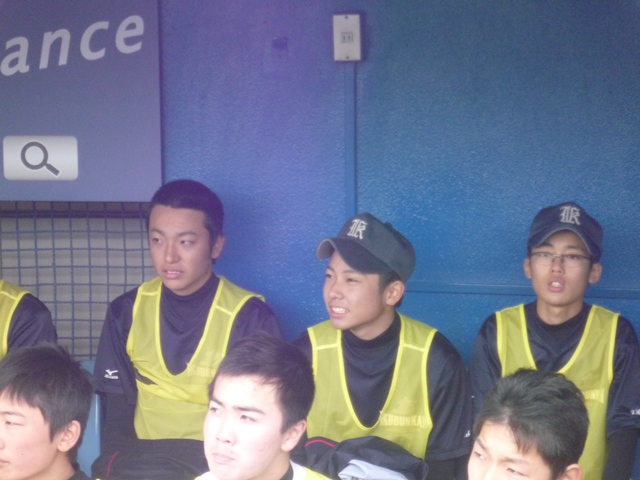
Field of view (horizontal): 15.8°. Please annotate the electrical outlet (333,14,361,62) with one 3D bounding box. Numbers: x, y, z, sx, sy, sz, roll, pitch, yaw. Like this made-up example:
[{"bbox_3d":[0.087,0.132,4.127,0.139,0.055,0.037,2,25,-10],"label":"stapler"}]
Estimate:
[{"bbox_3d":[0.069,-0.511,5.818,0.067,0.116,0.037,-1,12,4],"label":"electrical outlet"}]

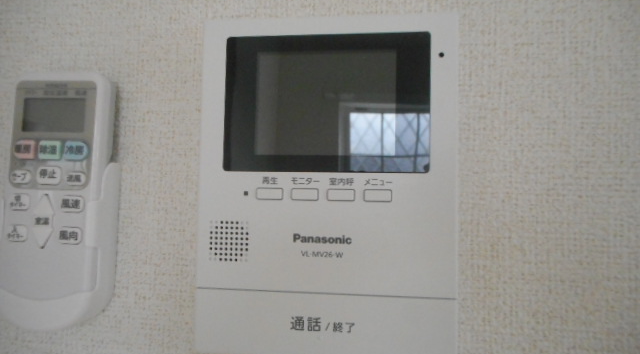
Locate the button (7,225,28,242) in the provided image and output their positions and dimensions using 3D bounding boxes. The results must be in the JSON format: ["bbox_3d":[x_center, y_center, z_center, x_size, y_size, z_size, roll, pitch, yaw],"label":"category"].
[{"bbox_3d":[-0.165,0.031,0.253,0.012,0.010,0.003,1,-3,7],"label":"button"}]

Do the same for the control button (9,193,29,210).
[{"bbox_3d":[-0.161,0.013,0.248,0.013,0.009,0.003,2,-2,7],"label":"control button"}]

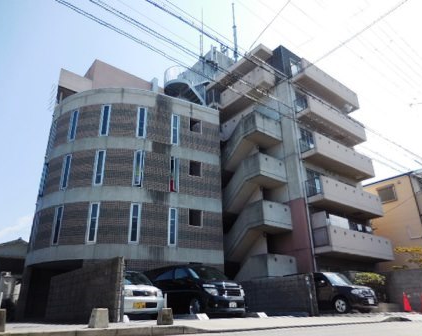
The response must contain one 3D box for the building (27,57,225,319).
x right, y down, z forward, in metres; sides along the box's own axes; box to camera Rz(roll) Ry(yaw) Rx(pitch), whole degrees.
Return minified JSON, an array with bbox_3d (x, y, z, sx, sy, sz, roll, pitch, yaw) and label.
[{"bbox_3d":[-5.941,1.182,21.527,10.000,15.800,9.600,12,-27,-27],"label":"building"}]

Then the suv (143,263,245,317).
[{"bbox_3d":[-0.705,5.120,13.392,1.810,1.920,4.800,16,-29,-35],"label":"suv"}]

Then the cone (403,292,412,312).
[{"bbox_3d":[7.766,5.383,12.912,0.370,0.700,0.370,16,-29,-35],"label":"cone"}]

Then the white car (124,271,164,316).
[{"bbox_3d":[-2.986,4.262,10.802,1.475,1.500,3.400,16,-29,-35],"label":"white car"}]

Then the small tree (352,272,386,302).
[{"bbox_3d":[7.299,5.638,15.006,1.350,1.450,1.250,16,-29,-35],"label":"small tree"}]

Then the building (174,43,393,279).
[{"bbox_3d":[4.260,0.736,23.673,9.600,18.000,10.600,16,-29,-35],"label":"building"}]

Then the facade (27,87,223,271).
[{"bbox_3d":[-4.922,0.846,19.792,9.800,10.000,5.800,12,-27,-27],"label":"facade"}]

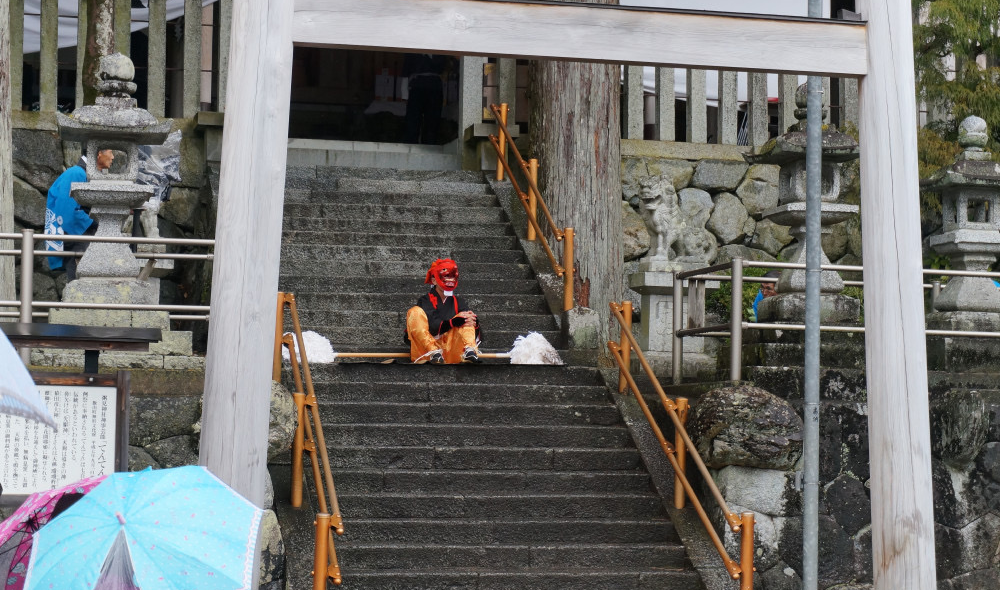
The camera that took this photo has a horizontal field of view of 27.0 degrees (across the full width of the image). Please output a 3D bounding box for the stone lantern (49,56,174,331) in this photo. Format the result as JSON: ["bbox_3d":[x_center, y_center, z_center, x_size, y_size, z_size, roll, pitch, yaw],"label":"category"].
[{"bbox_3d":[-3.124,-0.800,16.771,0.941,2.316,0.941,1,-4,-13],"label":"stone lantern"}]

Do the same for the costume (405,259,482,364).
[{"bbox_3d":[-0.490,0.138,18.025,0.600,0.937,0.660,2,-4,-19],"label":"costume"}]

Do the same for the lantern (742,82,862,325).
[{"bbox_3d":[2.703,-0.793,18.085,0.902,2.112,0.902,1,-4,-13],"label":"lantern"}]

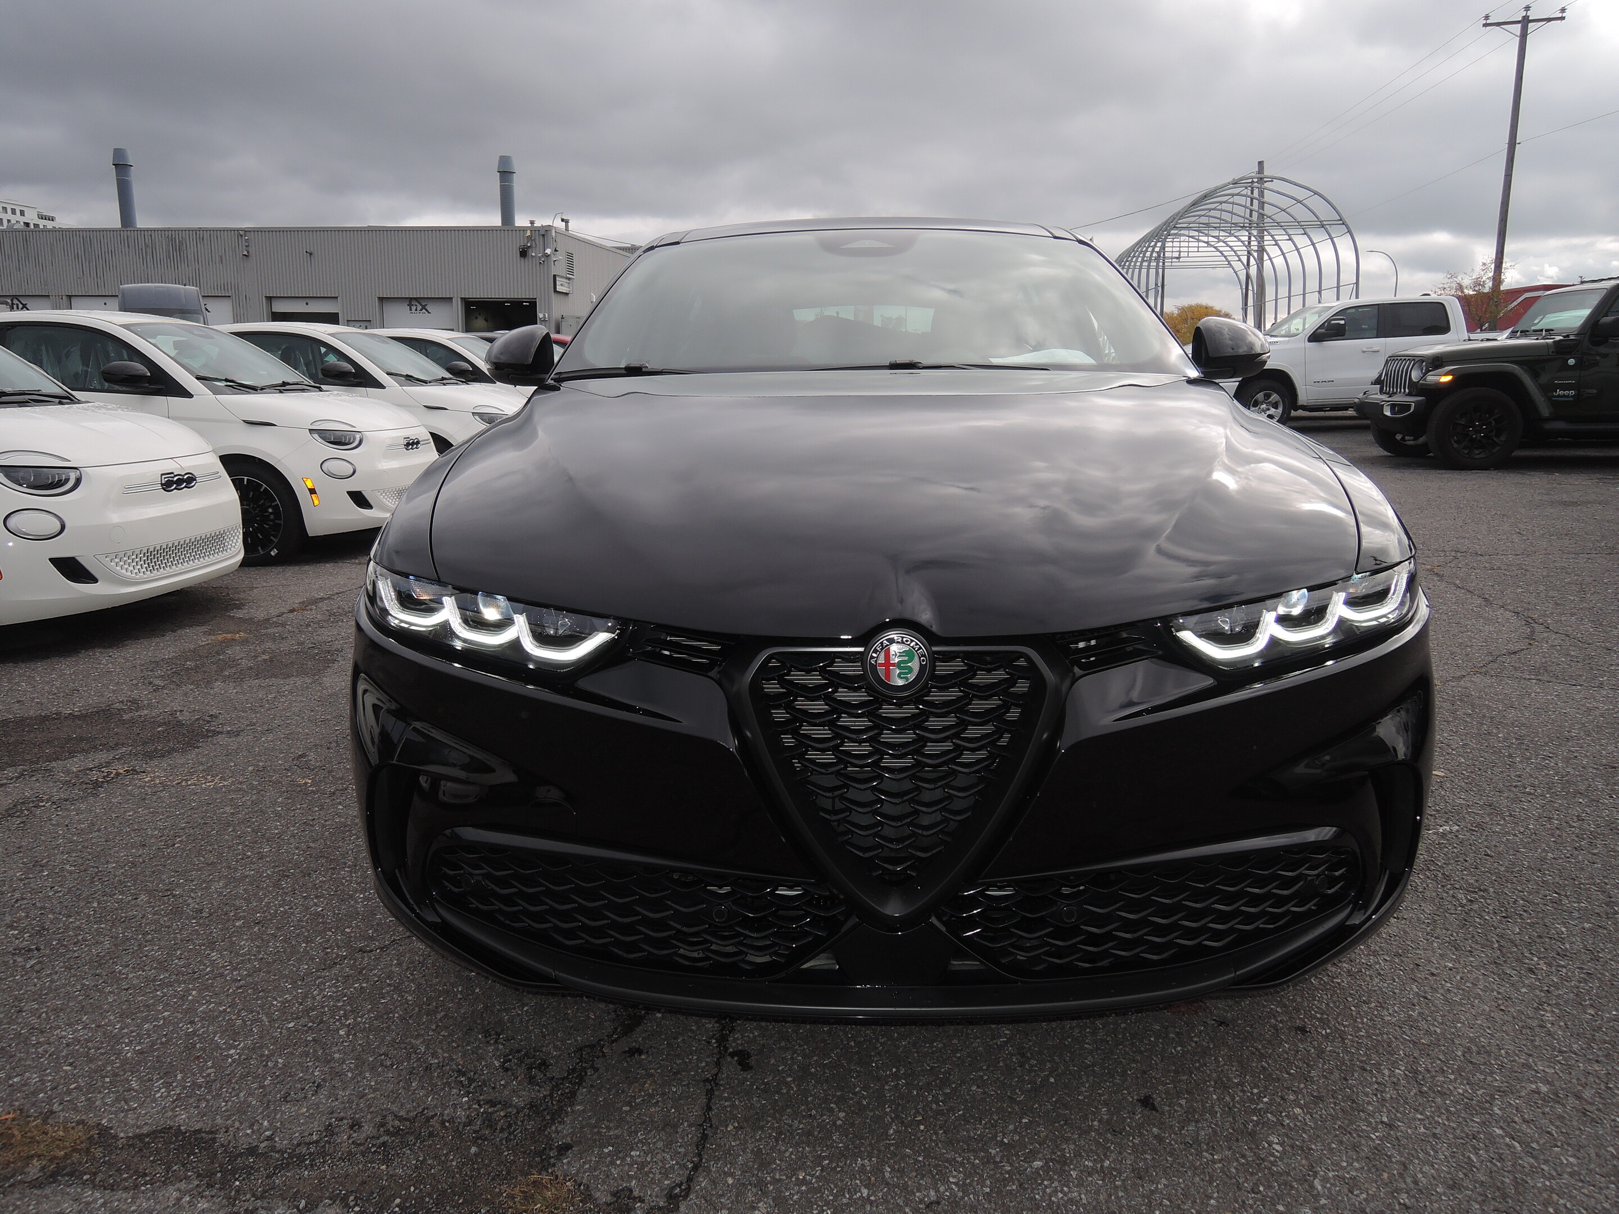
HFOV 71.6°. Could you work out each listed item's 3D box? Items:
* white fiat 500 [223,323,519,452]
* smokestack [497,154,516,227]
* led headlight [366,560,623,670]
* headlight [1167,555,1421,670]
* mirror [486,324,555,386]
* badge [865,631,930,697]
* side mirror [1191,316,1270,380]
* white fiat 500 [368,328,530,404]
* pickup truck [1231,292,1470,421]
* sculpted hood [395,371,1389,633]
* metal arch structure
[{"bbox_3d":[-4.045,-1.745,9.899,3.630,1.527,1.690,1,13,5],"label":"white fiat 500"},{"bbox_3d":[-12.666,-17.489,47.312,0.780,3.050,0.780,0,12,0],"label":"smokestack"},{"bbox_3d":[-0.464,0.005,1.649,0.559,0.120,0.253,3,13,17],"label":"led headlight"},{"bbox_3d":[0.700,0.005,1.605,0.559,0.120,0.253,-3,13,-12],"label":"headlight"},{"bbox_3d":[-0.779,-0.678,3.021,0.205,0.165,0.160,0,13,2],"label":"mirror"},{"bbox_3d":[0.108,0.068,1.363,0.079,0.079,0.020,0,13,2],"label":"badge"},{"bbox_3d":[1.116,-0.679,2.950,0.205,0.165,0.160,0,13,2],"label":"side mirror"},{"bbox_3d":[-3.850,-2.287,12.340,3.630,1.527,1.690,1,13,5],"label":"white fiat 500"},{"bbox_3d":[9.091,-3.902,18.097,5.900,1.970,2.080,0,13,3],"label":"pickup truck"},{"bbox_3d":[0.129,-0.241,1.936,1.500,0.310,1.270,0,13,2],"label":"sculpted hood"},{"bbox_3d":[12.509,-9.741,35.913,5.200,5.600,14.200,1,13,7],"label":"metal arch structure"}]

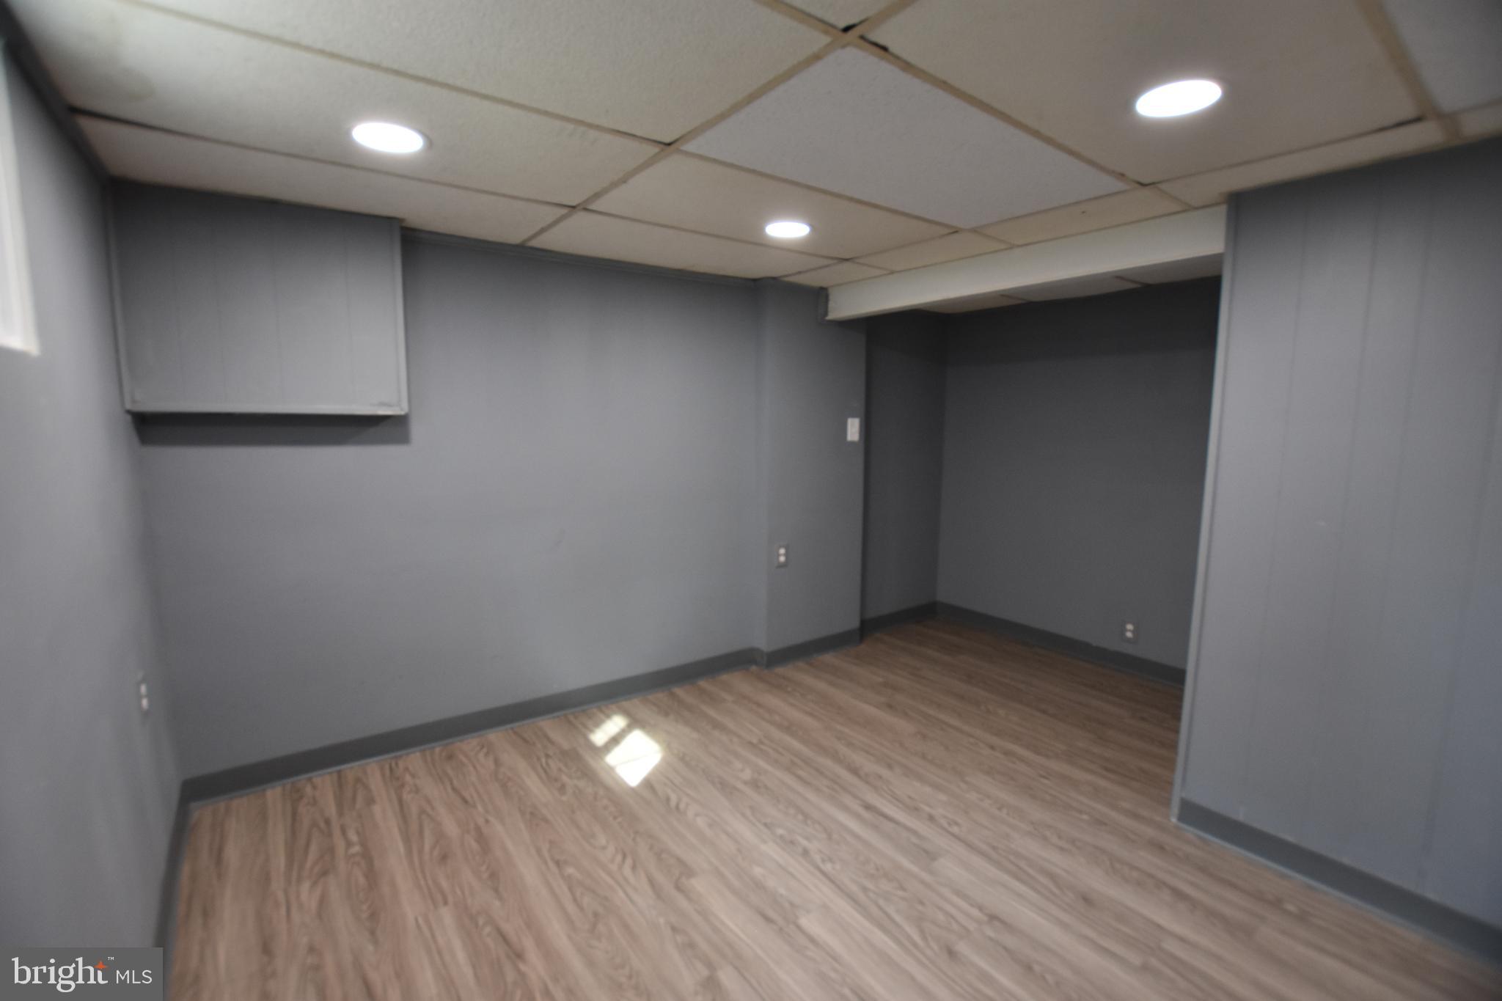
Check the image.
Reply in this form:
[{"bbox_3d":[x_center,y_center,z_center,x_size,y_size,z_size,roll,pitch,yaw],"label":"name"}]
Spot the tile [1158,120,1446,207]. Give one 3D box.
[{"bbox_3d":[1.458,-0.905,1.706,0.293,0.020,0.533,-6,10,-37],"label":"tile"}]

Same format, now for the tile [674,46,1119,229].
[{"bbox_3d":[0.481,-0.905,1.701,1.203,0.020,0.575,-6,10,-37],"label":"tile"}]

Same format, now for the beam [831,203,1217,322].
[{"bbox_3d":[1.004,-0.970,2.722,0.120,0.170,1.820,-4,9,-37],"label":"beam"}]

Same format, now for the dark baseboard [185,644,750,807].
[{"bbox_3d":[-0.922,0.910,2.748,2.320,0.105,0.018,-4,9,-37],"label":"dark baseboard"}]

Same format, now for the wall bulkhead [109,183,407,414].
[{"bbox_3d":[-1.534,-0.611,2.019,0.730,0.660,0.140,-4,9,-37],"label":"wall bulkhead"}]

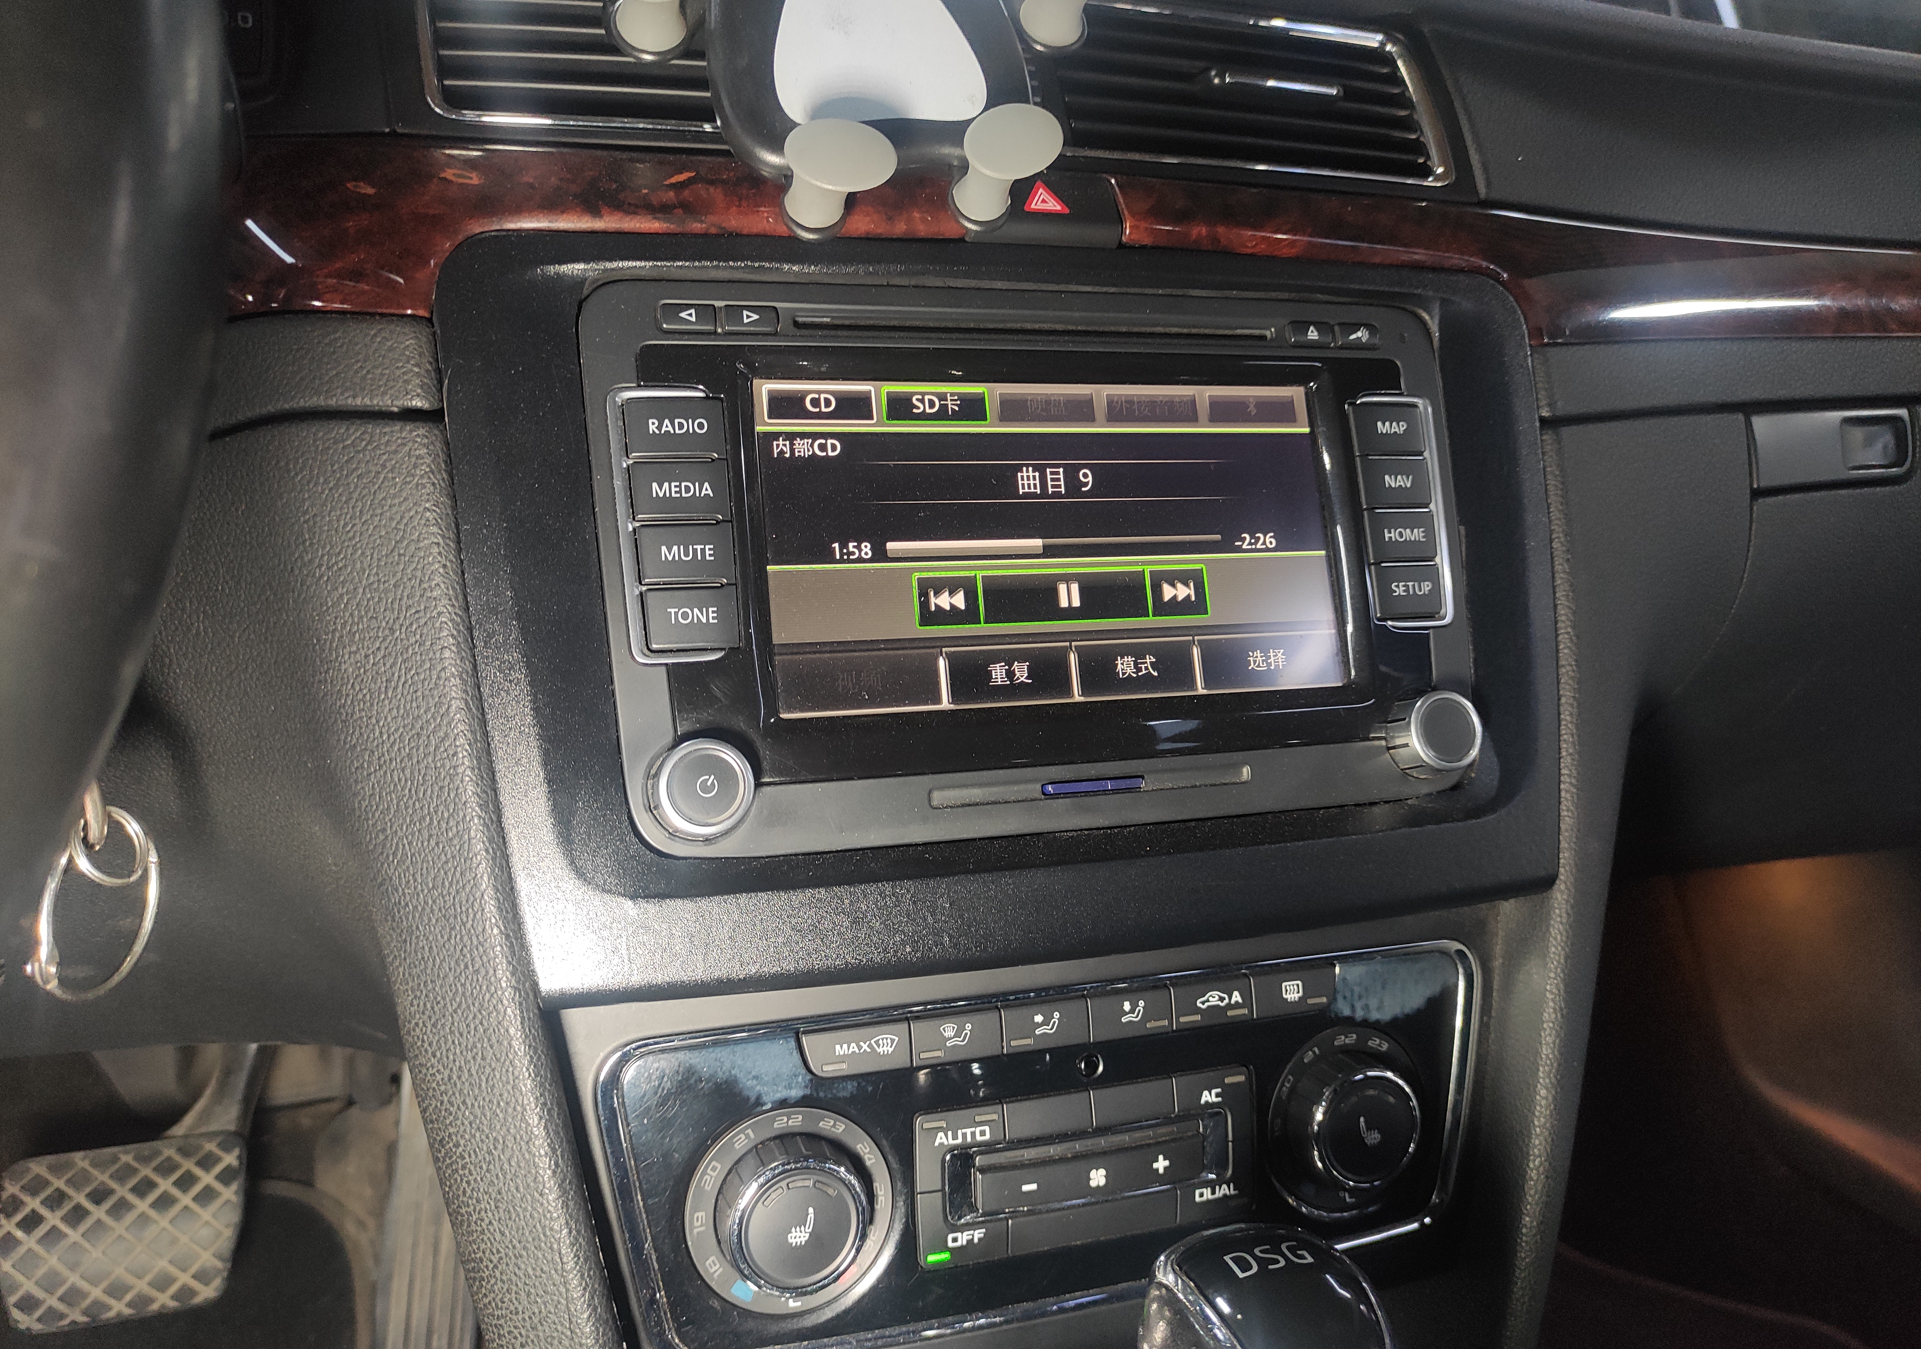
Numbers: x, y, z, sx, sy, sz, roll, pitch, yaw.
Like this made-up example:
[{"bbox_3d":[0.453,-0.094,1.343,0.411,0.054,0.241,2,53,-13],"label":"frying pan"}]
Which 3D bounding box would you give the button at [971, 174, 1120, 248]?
[{"bbox_3d":[0.019,-0.114,0.350,0.041,0.021,0.012,-3,-23,-17],"label":"button"}]

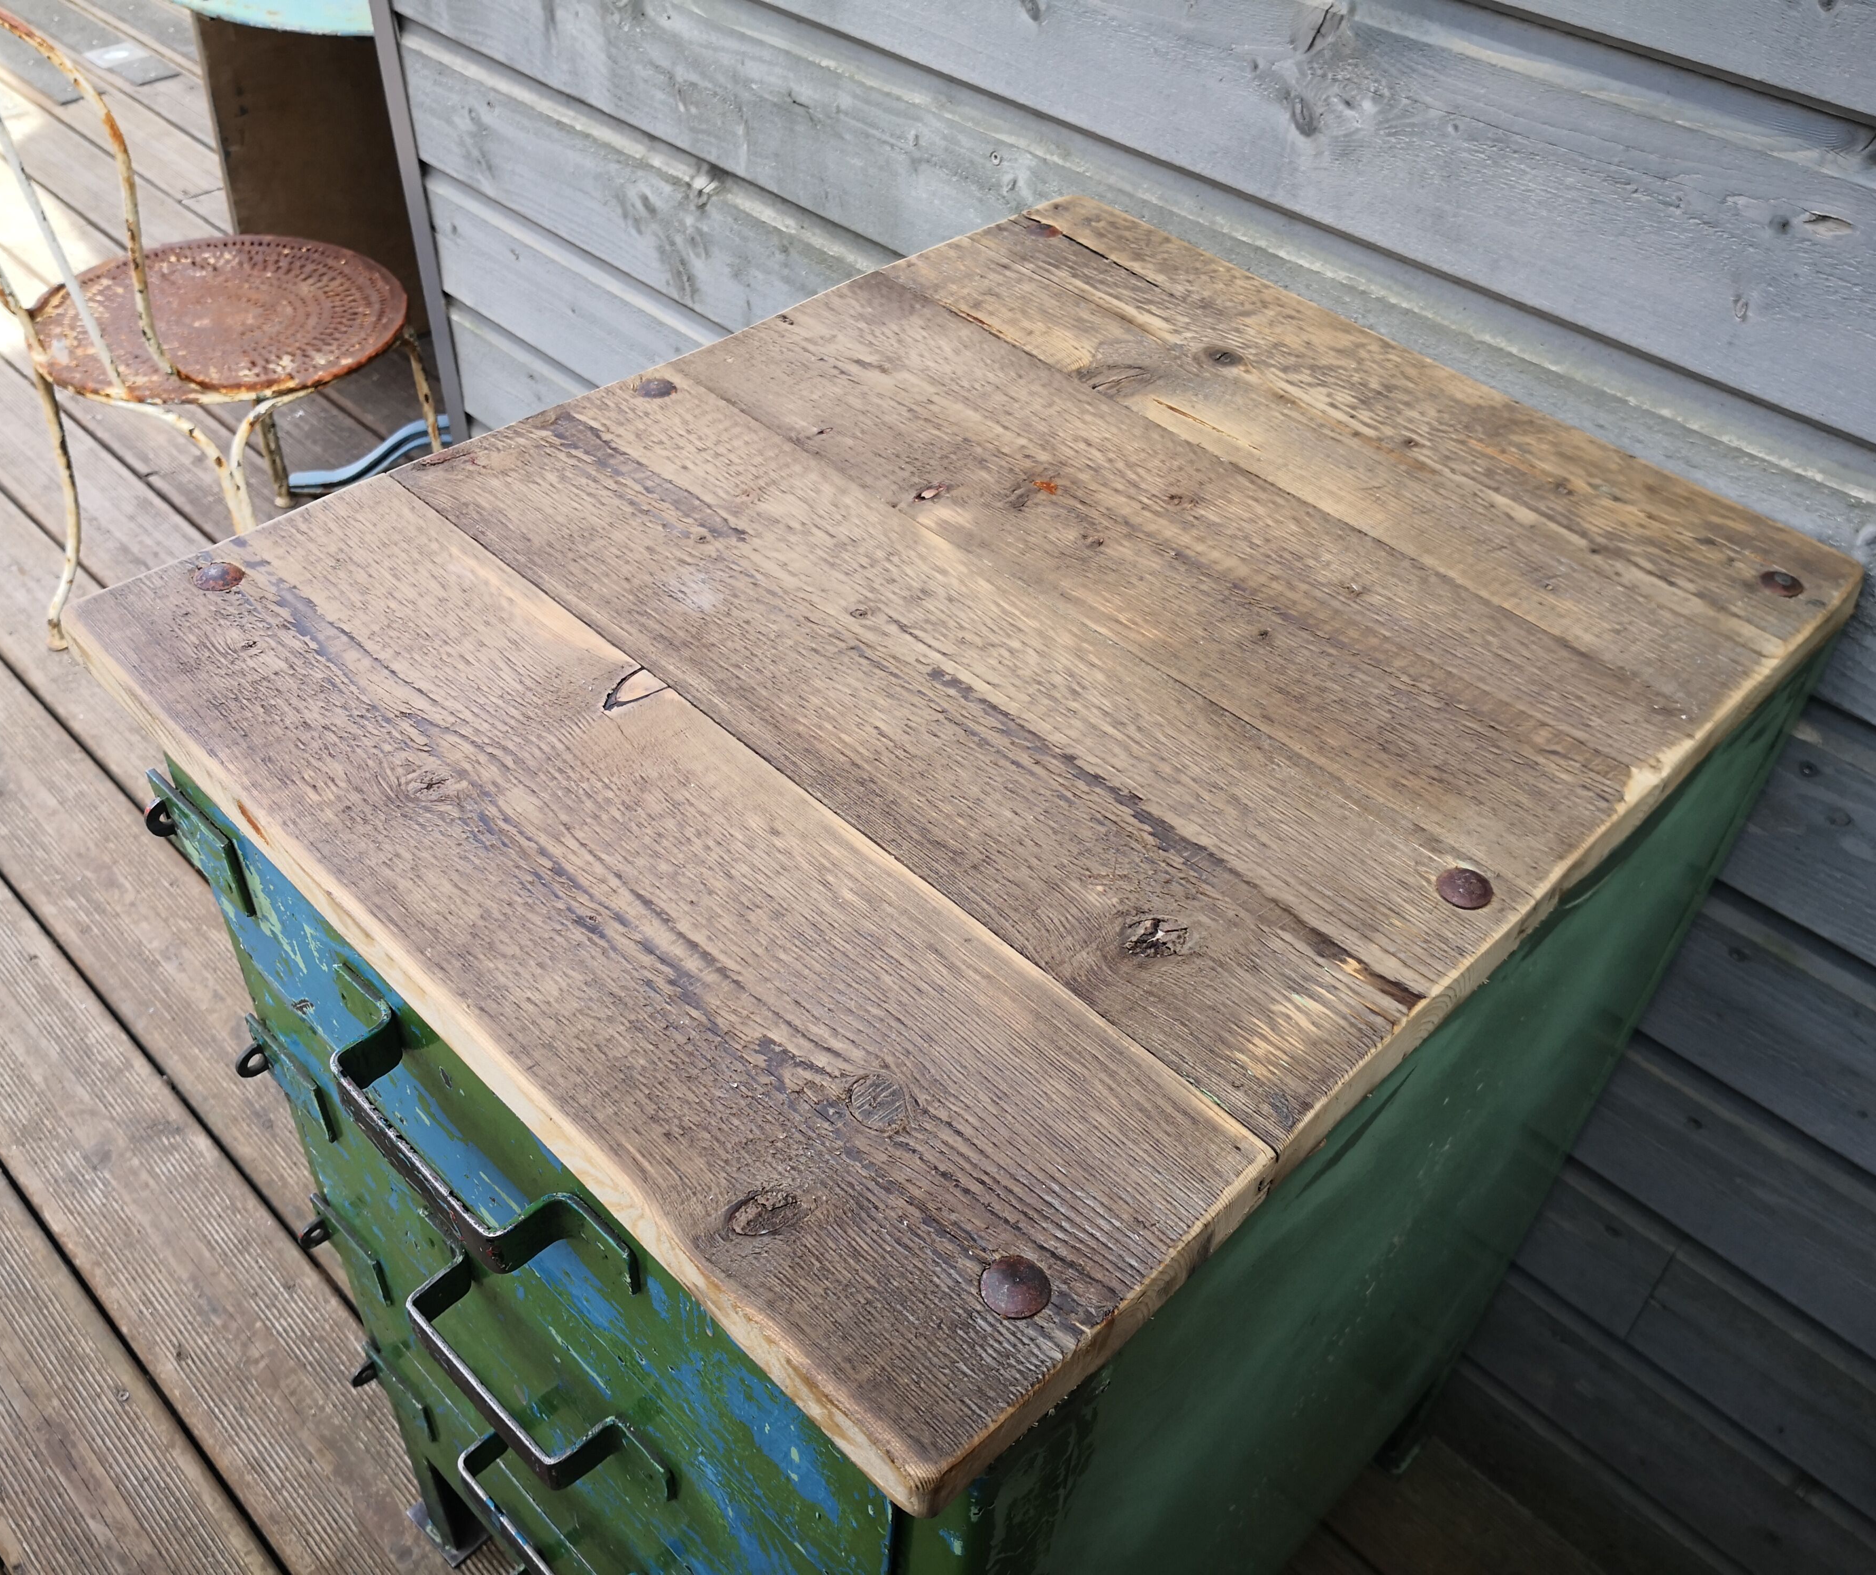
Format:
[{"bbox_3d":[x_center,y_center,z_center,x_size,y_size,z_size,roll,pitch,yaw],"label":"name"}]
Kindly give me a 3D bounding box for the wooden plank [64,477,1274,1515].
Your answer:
[{"bbox_3d":[-0.126,0.030,0.604,0.503,0.025,0.151,36,52,28],"label":"wooden plank"}]

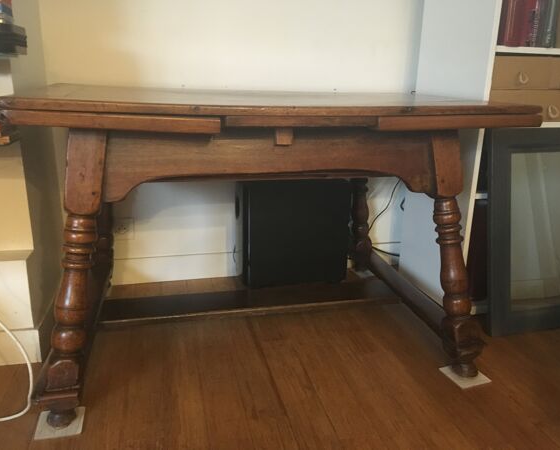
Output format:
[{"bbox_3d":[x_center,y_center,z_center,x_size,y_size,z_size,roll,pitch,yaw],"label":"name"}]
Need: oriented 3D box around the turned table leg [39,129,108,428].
[{"bbox_3d":[-0.474,0.128,1.154,0.090,0.689,0.090,6,7,-15],"label":"turned table leg"}]

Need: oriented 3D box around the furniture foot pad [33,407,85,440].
[{"bbox_3d":[-0.521,0.468,1.197,0.102,0.006,0.102,-2,17,-11],"label":"furniture foot pad"}]

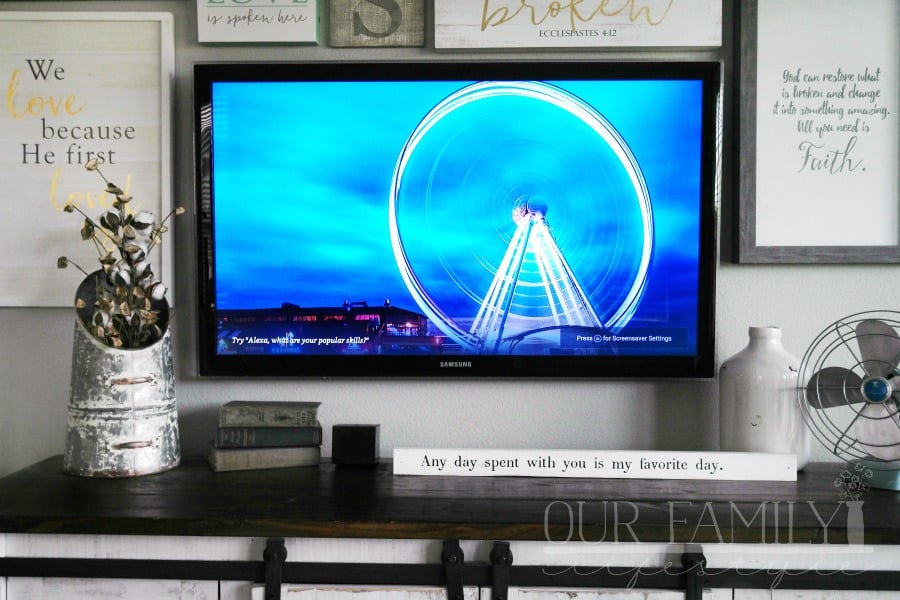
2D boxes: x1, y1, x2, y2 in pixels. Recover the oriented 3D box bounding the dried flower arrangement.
[{"bbox_3d":[-0.645,-0.074,1.619,0.240,0.400,0.200,0,2,-10],"label":"dried flower arrangement"}]

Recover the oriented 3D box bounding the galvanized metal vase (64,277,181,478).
[{"bbox_3d":[-0.648,0.137,1.634,0.211,0.388,0.211,-1,2,-32],"label":"galvanized metal vase"}]

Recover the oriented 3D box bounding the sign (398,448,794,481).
[{"bbox_3d":[0.268,0.309,1.554,0.748,0.047,0.020,0,1,4],"label":"sign"}]

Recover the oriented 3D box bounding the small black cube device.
[{"bbox_3d":[-0.191,0.291,1.687,0.086,0.077,0.084,0,1,1],"label":"small black cube device"}]

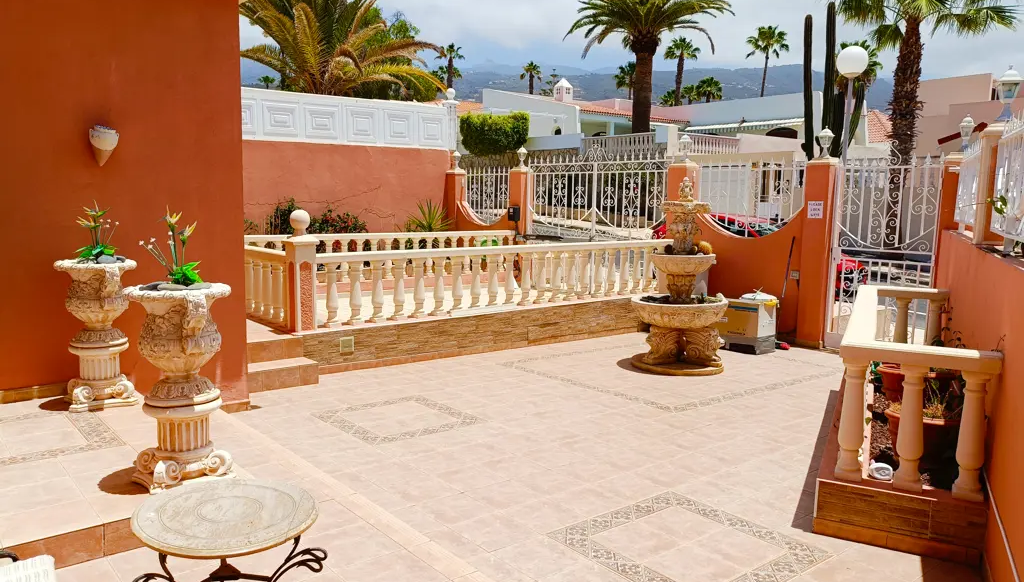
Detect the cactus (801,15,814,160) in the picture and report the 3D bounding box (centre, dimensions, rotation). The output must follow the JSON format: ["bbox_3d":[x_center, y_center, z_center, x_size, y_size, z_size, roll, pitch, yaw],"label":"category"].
[{"bbox_3d":[5.169,-2.607,13.107,0.230,4.400,0.220,0,6,0],"label":"cactus"}]

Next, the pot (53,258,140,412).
[{"bbox_3d":[-2.619,0.258,4.687,0.520,0.910,0.520,-5,8,-38],"label":"pot"}]

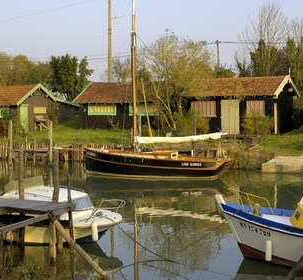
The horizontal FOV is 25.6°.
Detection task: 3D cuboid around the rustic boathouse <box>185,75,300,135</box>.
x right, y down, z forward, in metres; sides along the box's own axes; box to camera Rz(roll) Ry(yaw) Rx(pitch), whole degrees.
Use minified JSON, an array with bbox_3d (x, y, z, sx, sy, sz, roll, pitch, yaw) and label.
[{"bbox_3d":[6.300,-2.470,46.535,6.900,4.000,4.500,2,4,31],"label":"rustic boathouse"}]

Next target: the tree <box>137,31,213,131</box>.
[{"bbox_3d":[1.650,-4.065,46.846,5.300,7.150,5.000,0,3,0],"label":"tree"}]

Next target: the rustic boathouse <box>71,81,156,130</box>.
[{"bbox_3d":[-1.400,-2.493,50.940,7.600,3.750,5.600,2,4,25],"label":"rustic boathouse"}]

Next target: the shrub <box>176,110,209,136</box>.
[{"bbox_3d":[2.650,-1.142,43.404,2.200,1.700,2.000,0,3,0],"label":"shrub"}]

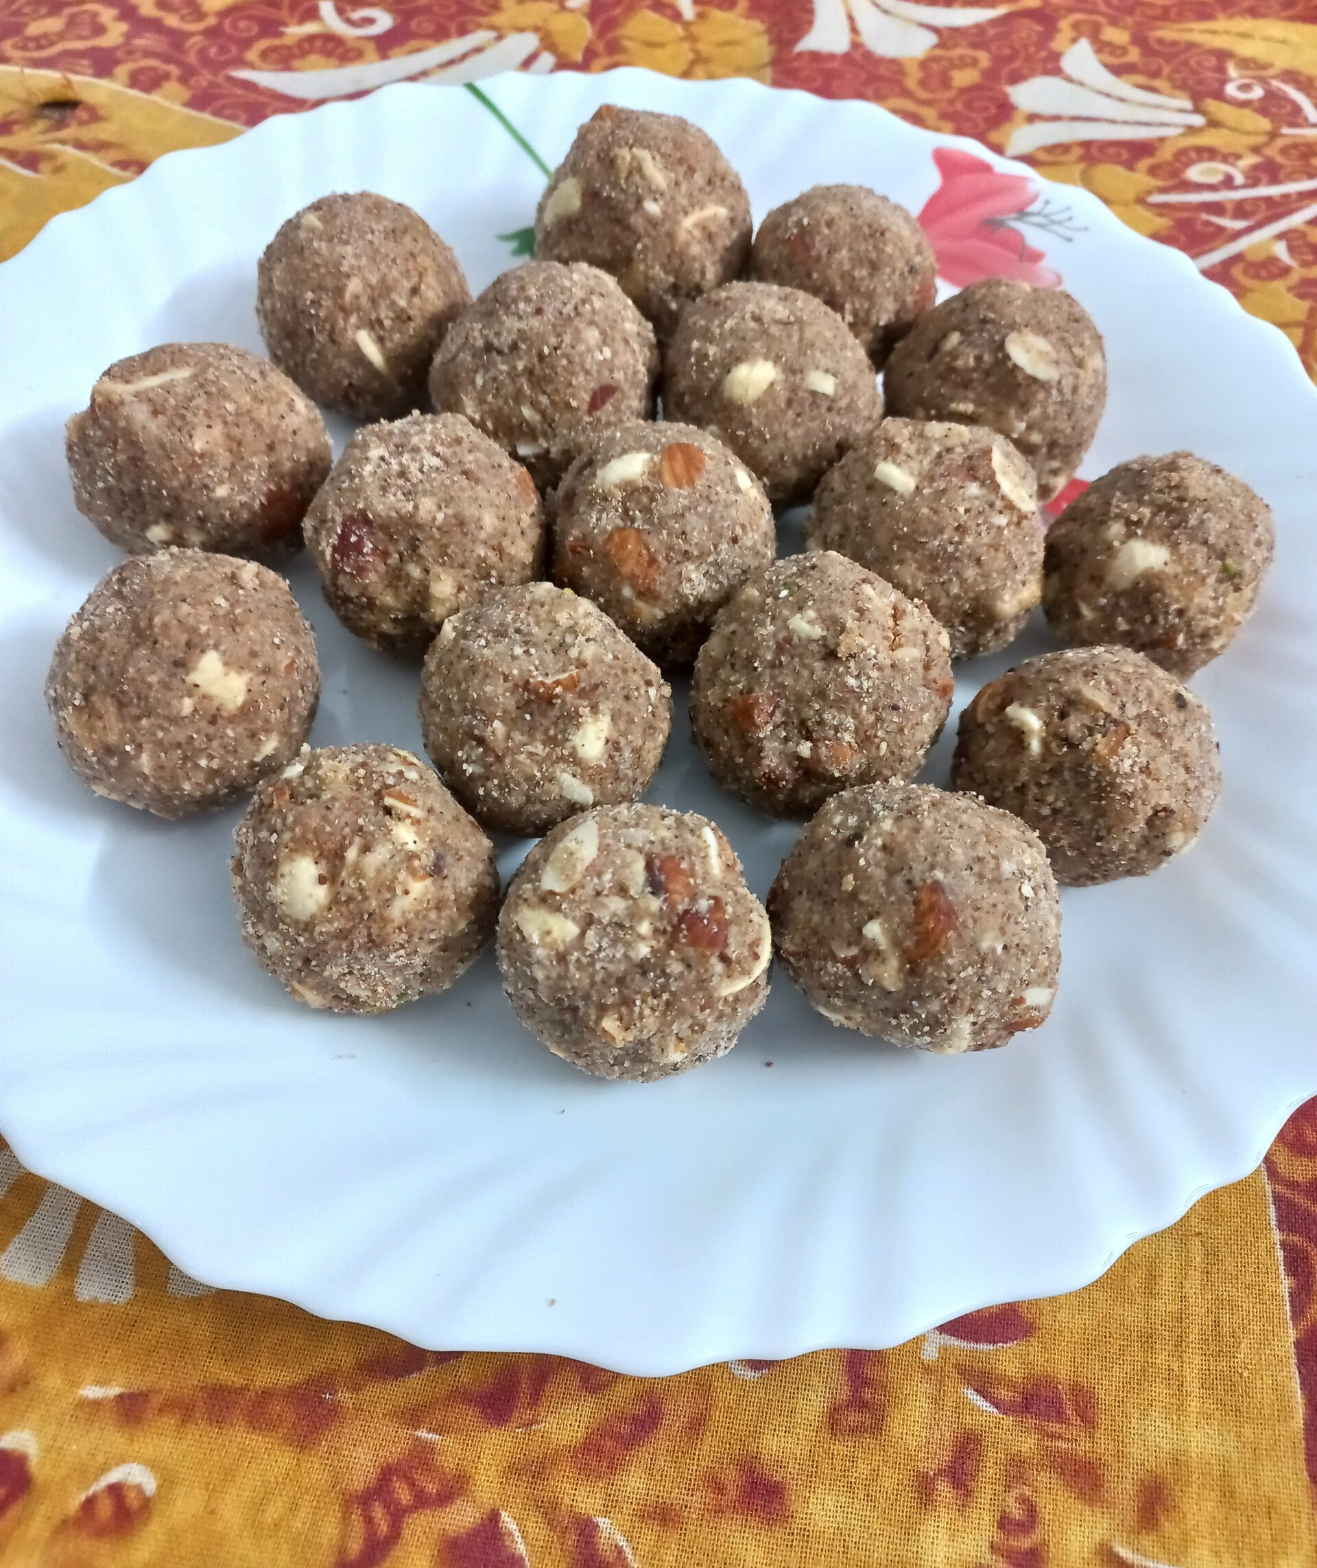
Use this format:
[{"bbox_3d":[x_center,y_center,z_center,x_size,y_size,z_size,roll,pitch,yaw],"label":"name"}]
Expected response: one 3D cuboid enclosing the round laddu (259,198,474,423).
[{"bbox_3d":[-0.053,-0.087,0.232,0.038,0.038,0.038,2,58,-3],"label":"round laddu"}]

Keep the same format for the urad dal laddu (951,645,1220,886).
[{"bbox_3d":[0.066,-0.003,0.199,0.040,0.038,0.039,2,59,-3],"label":"urad dal laddu"}]

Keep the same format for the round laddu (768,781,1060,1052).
[{"bbox_3d":[0.035,0.018,0.174,0.038,0.037,0.038,7,58,0],"label":"round laddu"}]

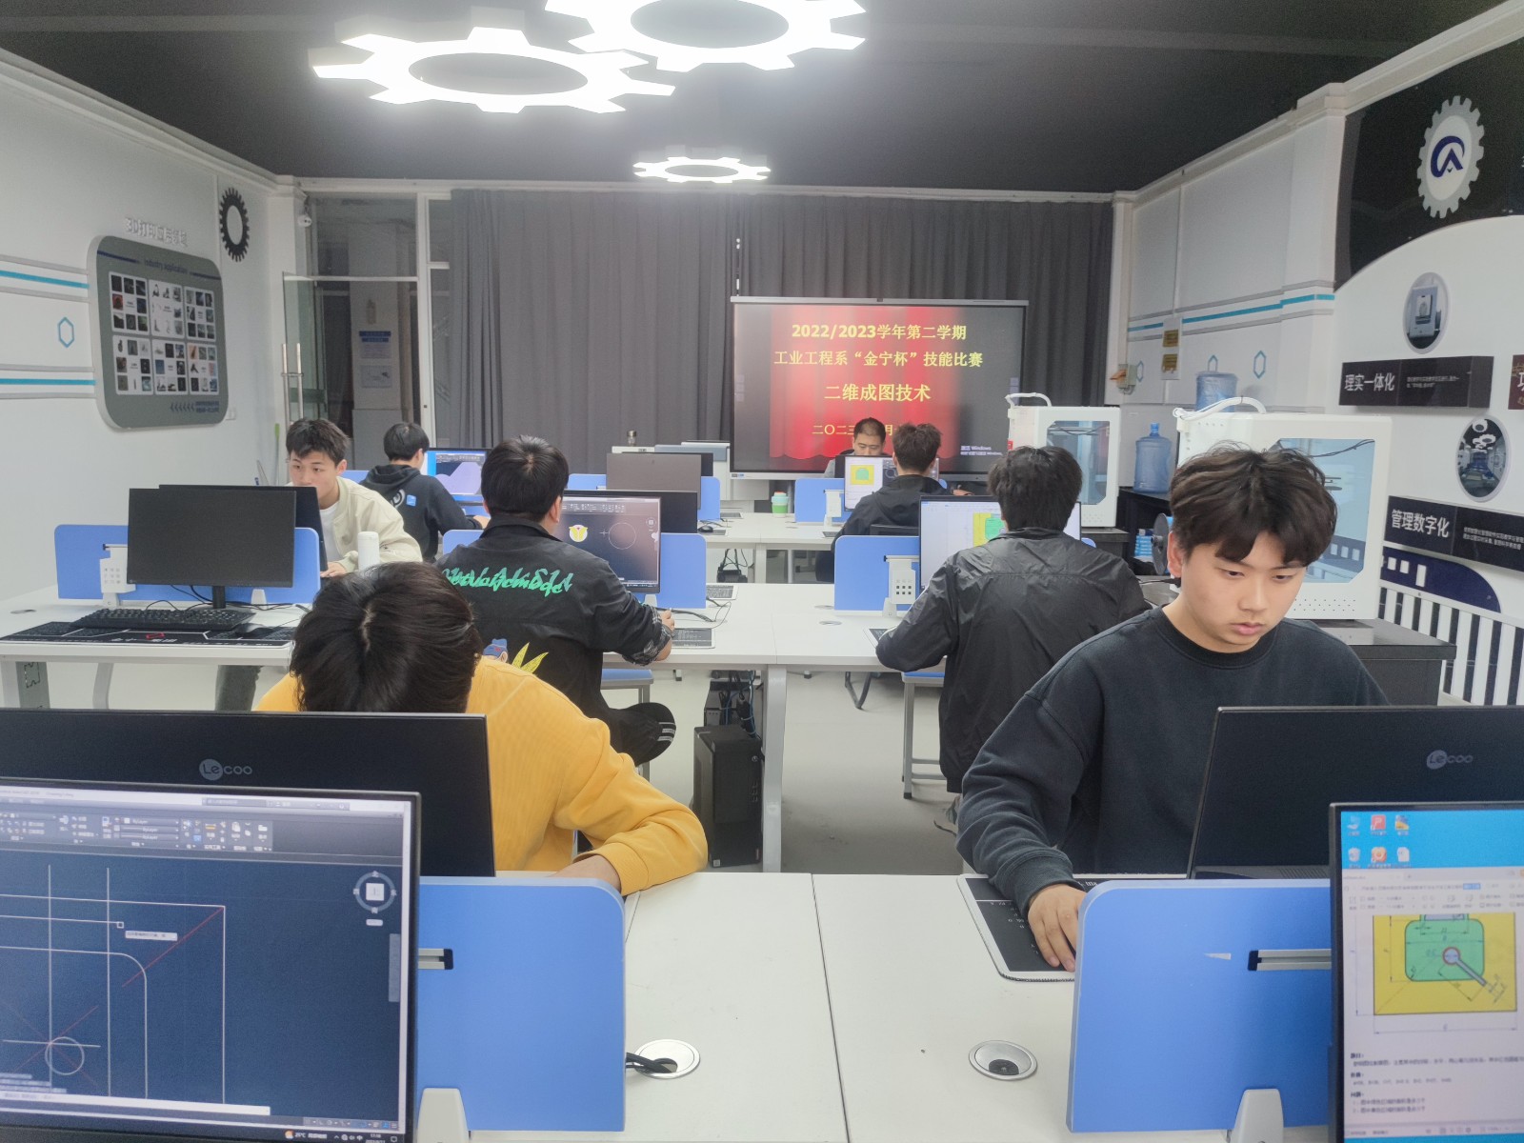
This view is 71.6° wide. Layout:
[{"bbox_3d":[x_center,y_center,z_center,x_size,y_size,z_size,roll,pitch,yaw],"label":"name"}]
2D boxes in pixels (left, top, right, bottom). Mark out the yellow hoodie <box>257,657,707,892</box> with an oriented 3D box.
[{"bbox_3d":[-0.413,0.411,1.627,0.620,0.560,0.550,2,10,5],"label":"yellow hoodie"}]

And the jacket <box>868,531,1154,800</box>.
[{"bbox_3d":[0.655,0.198,2.710,0.680,0.660,0.500,0,9,-1],"label":"jacket"}]

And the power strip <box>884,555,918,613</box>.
[{"bbox_3d":[0.431,0.037,3.279,0.105,0.175,0.045,1,9,-1],"label":"power strip"}]

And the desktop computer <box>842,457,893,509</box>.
[{"bbox_3d":[0.679,-0.401,5.474,0.490,0.375,0.180,1,9,-1],"label":"desktop computer"}]

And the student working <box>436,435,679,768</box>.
[{"bbox_3d":[-0.491,0.319,2.655,0.550,1.330,0.730,2,10,8],"label":"student working"}]

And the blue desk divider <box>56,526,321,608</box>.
[{"bbox_3d":[-1.784,-0.022,3.291,0.820,0.245,0.030,1,9,-1],"label":"blue desk divider"}]

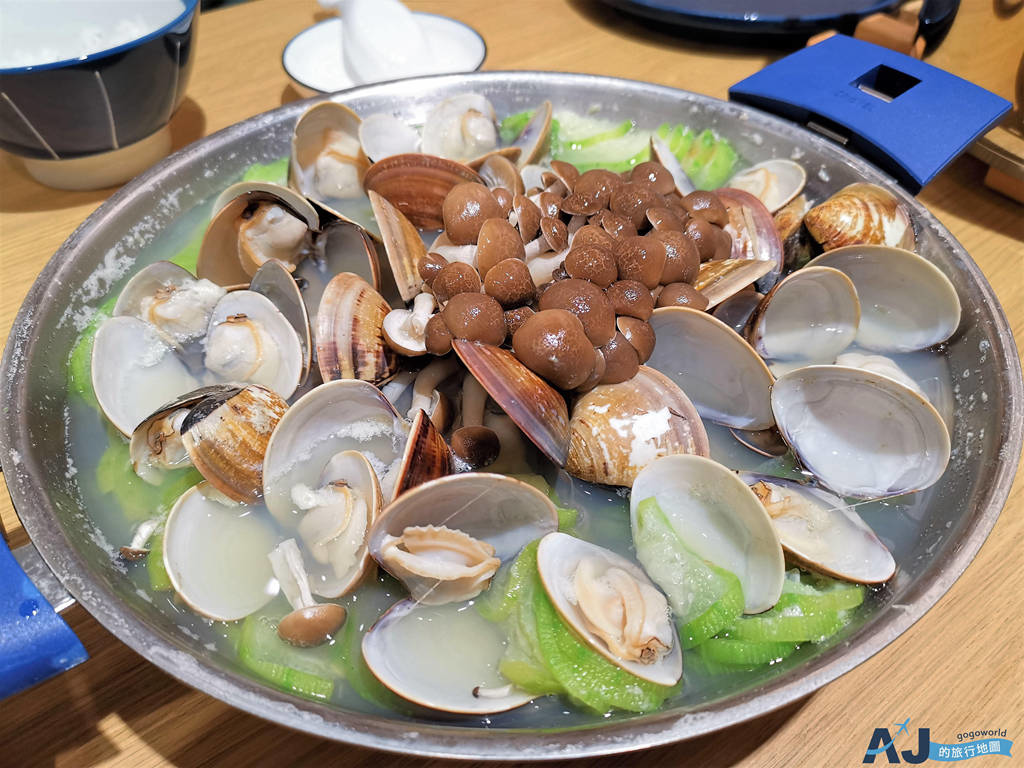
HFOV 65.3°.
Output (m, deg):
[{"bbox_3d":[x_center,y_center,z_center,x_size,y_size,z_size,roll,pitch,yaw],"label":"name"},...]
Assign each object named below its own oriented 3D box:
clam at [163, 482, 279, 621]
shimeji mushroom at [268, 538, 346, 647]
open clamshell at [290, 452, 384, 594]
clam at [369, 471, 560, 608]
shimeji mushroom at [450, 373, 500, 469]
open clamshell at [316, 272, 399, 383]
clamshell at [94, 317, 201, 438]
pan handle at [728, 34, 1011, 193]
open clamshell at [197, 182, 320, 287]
[{"bbox_3d":[-0.066,0.041,0.195,0.032,0.013,0.041,-13,50,-18],"label":"clam"},{"bbox_3d":[-0.046,0.045,0.176,0.015,0.015,0.025,-17,51,-16],"label":"shimeji mushroom"},{"bbox_3d":[-0.041,0.039,0.213,0.032,0.012,0.039,-27,56,31],"label":"open clamshell"},{"bbox_3d":[-0.011,0.040,0.192,0.043,0.014,0.033,-8,54,-6],"label":"clam"},{"bbox_3d":[-0.010,0.010,0.223,0.014,0.014,0.034,-3,53,-2],"label":"shimeji mushroom"},{"bbox_3d":[-0.046,-0.016,0.236,0.033,0.040,0.016,5,4,22],"label":"open clamshell"},{"bbox_3d":[-0.102,0.003,0.229,0.032,0.014,0.043,-26,76,-39],"label":"clamshell"},{"bbox_3d":[0.142,-0.111,0.319,0.088,0.016,0.083,35,55,30],"label":"pan handle"},{"bbox_3d":[-0.087,-0.050,0.274,0.041,0.022,0.034,-15,87,-16],"label":"open clamshell"}]

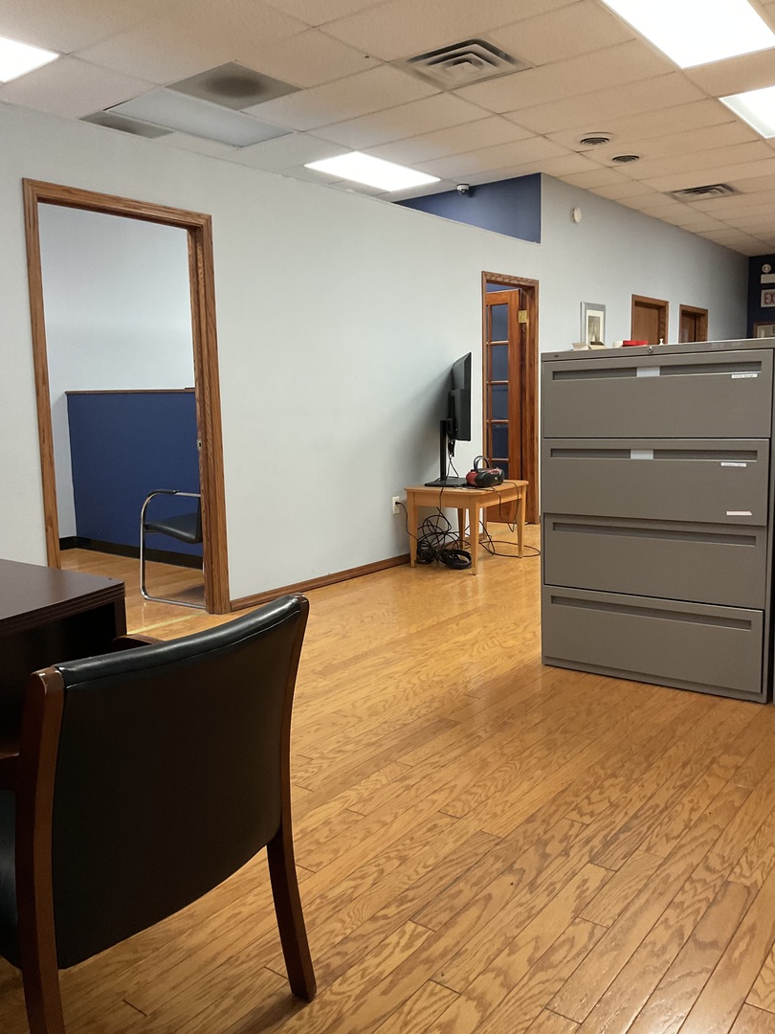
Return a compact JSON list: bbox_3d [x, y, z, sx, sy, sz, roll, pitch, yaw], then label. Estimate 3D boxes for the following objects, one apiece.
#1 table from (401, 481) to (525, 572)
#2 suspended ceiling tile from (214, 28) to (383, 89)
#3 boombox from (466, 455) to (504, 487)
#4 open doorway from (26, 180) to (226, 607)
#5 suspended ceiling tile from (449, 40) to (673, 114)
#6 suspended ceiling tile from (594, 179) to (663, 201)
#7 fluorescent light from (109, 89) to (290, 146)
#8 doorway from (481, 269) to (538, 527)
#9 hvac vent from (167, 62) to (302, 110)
[{"bbox_3d":[0.569,0.052,6.083,0.569,0.546,0.756,4,9,35],"label":"table"},{"bbox_3d":[-0.428,-2.541,4.814,0.604,0.025,0.604,5,10,37],"label":"suspended ceiling tile"},{"bbox_3d":[0.679,-0.321,6.013,0.170,0.205,0.260,6,11,42],"label":"boombox"},{"bbox_3d":[-1.264,-0.464,4.317,0.150,2.132,1.055,5,10,37],"label":"open doorway"},{"bbox_3d":[1.040,-2.630,5.212,1.213,0.025,0.604,5,10,37],"label":"suspended ceiling tile"},{"bbox_3d":[2.231,-3.055,8.112,0.469,0.025,0.604,5,10,37],"label":"suspended ceiling tile"},{"bbox_3d":[-1.207,-2.674,5.791,0.604,0.060,1.213,5,10,37],"label":"fluorescent light"},{"bbox_3d":[0.991,-0.910,7.207,0.150,2.125,0.920,5,10,37],"label":"doorway"},{"bbox_3d":[-0.911,-2.588,5.183,0.604,0.040,0.604,5,10,37],"label":"hvac vent"}]

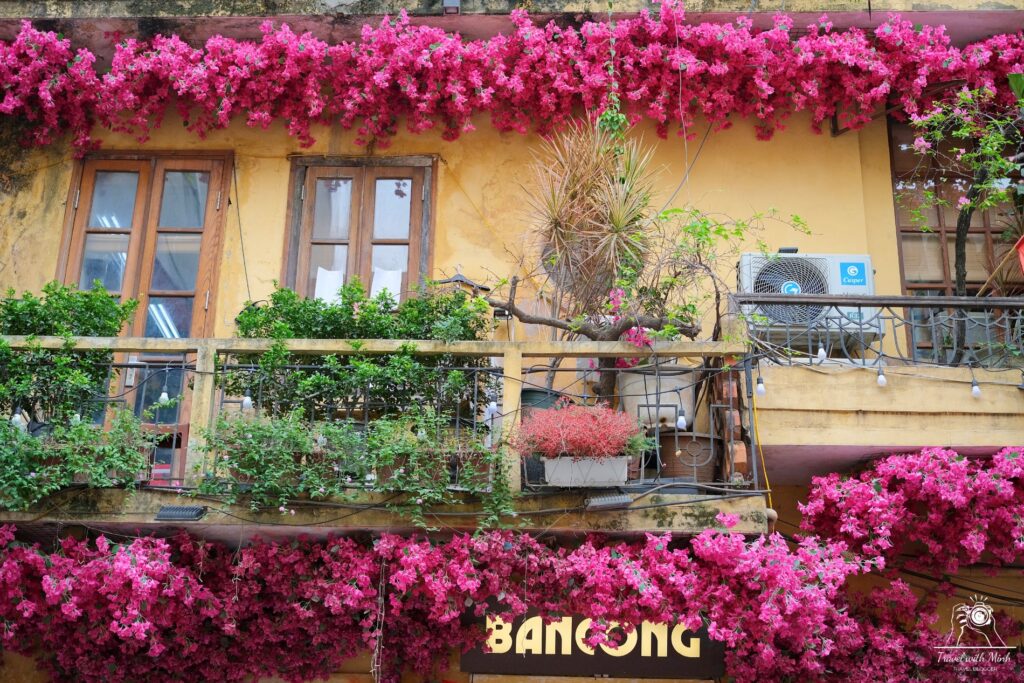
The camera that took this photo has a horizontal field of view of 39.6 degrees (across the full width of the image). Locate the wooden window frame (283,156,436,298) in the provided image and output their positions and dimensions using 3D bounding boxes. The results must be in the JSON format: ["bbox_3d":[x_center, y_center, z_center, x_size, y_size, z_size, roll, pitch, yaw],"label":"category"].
[{"bbox_3d":[-0.986,-0.685,9.303,0.976,1.146,0.120,1,-21,3],"label":"wooden window frame"}]

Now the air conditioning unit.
[{"bbox_3d":[1.766,-0.231,8.481,0.808,0.488,0.300,1,-21,3],"label":"air conditioning unit"}]

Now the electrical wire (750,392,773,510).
[{"bbox_3d":[1.369,0.595,7.791,0.074,0.653,0.040,1,-21,3],"label":"electrical wire"}]

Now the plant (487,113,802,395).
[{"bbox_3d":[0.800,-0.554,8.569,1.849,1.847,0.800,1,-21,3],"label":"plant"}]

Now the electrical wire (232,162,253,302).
[{"bbox_3d":[-1.763,-0.725,9.308,0.200,0.985,0.040,1,-21,3],"label":"electrical wire"}]

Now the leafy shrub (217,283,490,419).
[{"bbox_3d":[-0.884,0.072,8.217,1.536,0.797,0.550,1,-21,3],"label":"leafy shrub"}]

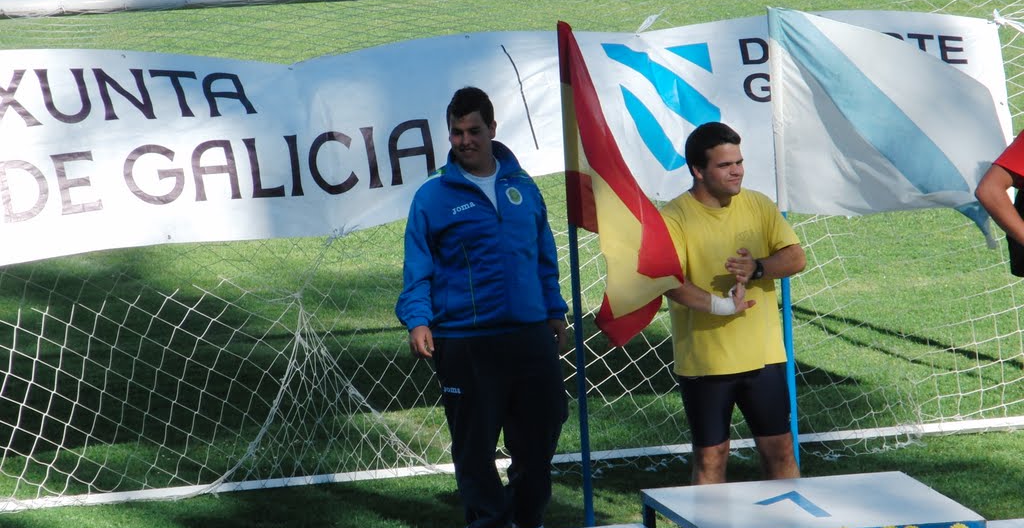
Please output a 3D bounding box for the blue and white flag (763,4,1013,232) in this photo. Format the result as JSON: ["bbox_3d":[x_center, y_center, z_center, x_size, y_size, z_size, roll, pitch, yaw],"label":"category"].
[{"bbox_3d":[1.480,-0.545,24.750,0.920,0.870,0.270,-3,7,0],"label":"blue and white flag"}]

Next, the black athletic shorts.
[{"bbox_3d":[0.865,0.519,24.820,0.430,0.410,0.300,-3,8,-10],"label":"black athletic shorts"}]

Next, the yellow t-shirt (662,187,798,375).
[{"bbox_3d":[0.846,0.072,24.750,0.550,0.700,0.330,-3,8,-10],"label":"yellow t-shirt"}]

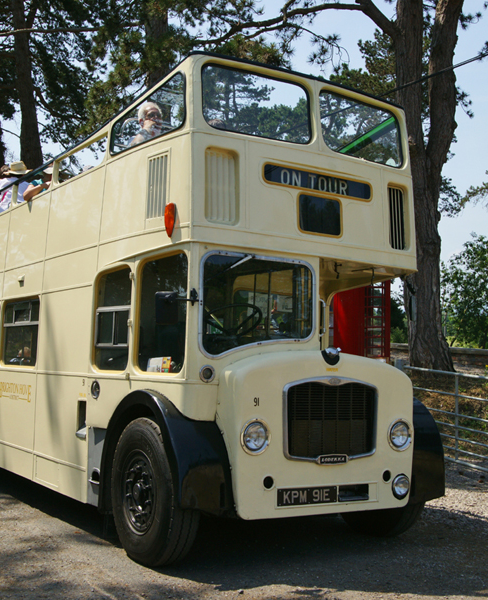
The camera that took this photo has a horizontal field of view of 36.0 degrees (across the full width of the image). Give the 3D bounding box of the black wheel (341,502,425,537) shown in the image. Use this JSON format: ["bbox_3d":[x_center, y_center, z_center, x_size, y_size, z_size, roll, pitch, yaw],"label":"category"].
[{"bbox_3d":[1.137,1.494,6.483,0.270,1.030,1.030,5,-6,-32],"label":"black wheel"}]

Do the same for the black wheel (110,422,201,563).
[{"bbox_3d":[-0.620,1.339,5.280,0.270,1.030,1.030,5,-6,-32],"label":"black wheel"}]

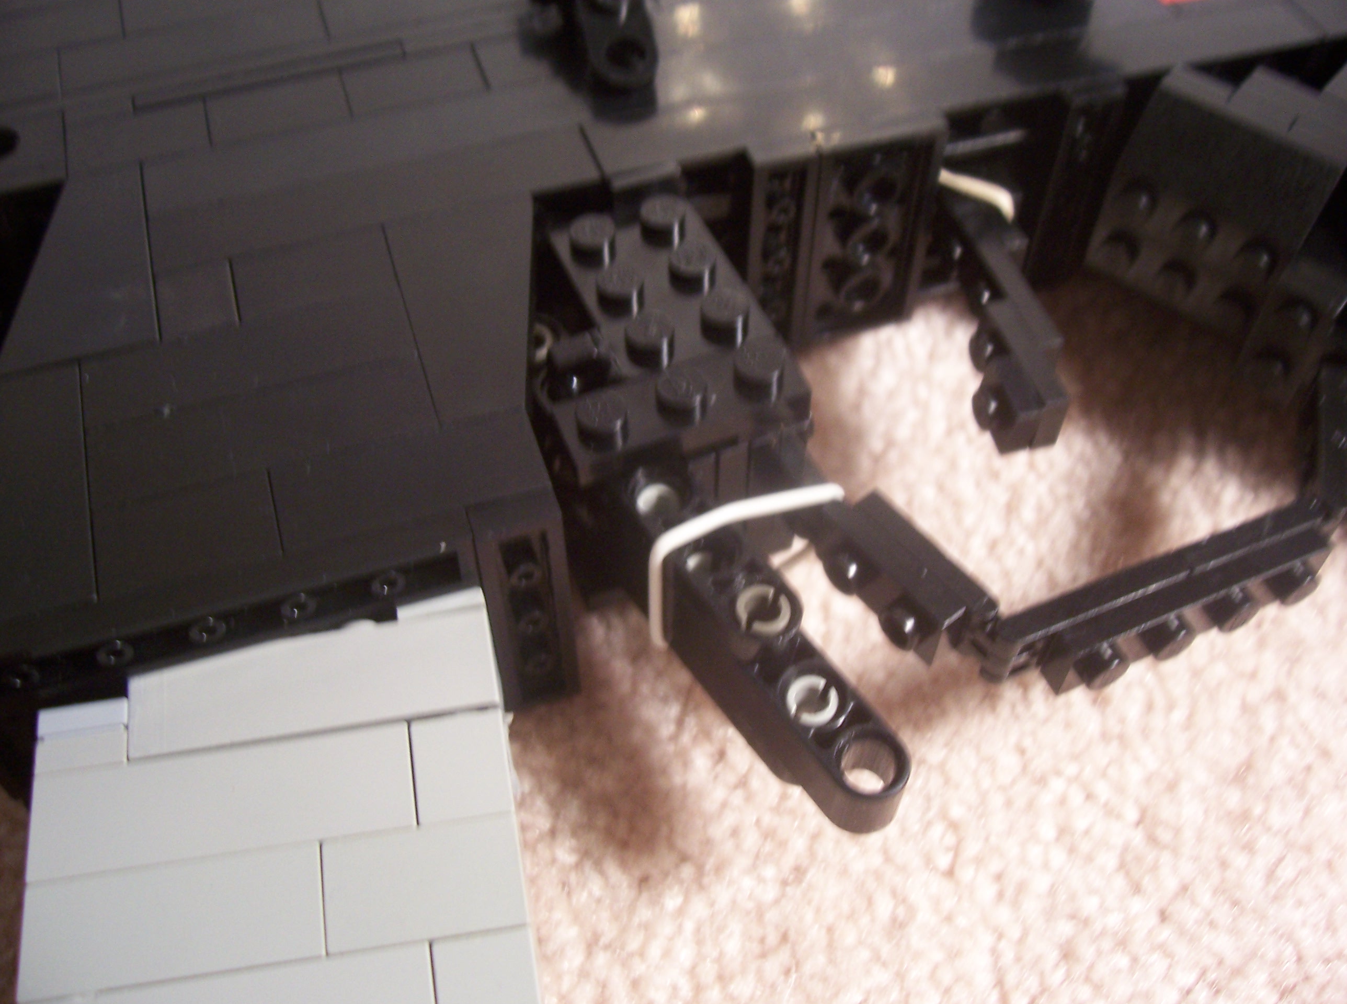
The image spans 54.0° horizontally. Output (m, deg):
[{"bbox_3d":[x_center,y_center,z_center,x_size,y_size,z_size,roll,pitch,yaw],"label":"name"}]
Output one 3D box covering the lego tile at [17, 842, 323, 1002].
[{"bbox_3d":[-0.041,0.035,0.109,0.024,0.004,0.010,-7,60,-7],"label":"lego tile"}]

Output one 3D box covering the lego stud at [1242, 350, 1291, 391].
[{"bbox_3d":[0.067,-0.015,0.149,0.005,0.005,0.002,36,62,25],"label":"lego stud"}]

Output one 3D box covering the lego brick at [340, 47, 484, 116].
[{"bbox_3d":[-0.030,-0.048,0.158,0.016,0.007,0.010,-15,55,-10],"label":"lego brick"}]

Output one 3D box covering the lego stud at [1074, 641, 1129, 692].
[{"bbox_3d":[0.043,0.017,0.133,0.005,0.005,0.002,-20,56,-13],"label":"lego stud"}]

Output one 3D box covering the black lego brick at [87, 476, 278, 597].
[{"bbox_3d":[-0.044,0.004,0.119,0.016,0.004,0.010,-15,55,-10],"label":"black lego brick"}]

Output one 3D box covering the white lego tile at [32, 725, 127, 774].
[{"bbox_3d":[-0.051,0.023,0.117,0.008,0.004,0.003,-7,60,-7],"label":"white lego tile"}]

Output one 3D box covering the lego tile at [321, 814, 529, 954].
[{"bbox_3d":[-0.021,0.032,0.111,0.016,0.004,0.010,-7,57,-6],"label":"lego tile"}]

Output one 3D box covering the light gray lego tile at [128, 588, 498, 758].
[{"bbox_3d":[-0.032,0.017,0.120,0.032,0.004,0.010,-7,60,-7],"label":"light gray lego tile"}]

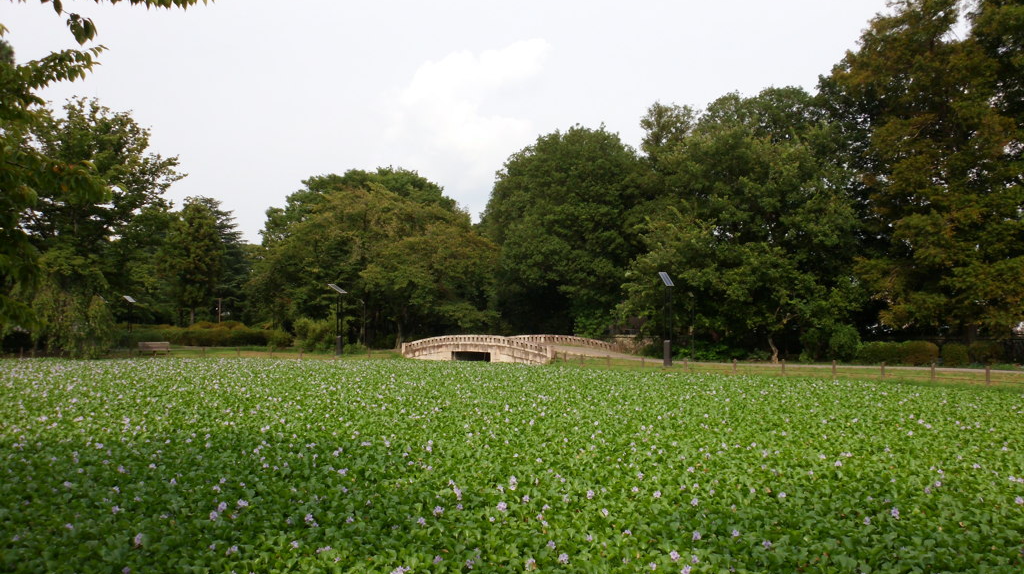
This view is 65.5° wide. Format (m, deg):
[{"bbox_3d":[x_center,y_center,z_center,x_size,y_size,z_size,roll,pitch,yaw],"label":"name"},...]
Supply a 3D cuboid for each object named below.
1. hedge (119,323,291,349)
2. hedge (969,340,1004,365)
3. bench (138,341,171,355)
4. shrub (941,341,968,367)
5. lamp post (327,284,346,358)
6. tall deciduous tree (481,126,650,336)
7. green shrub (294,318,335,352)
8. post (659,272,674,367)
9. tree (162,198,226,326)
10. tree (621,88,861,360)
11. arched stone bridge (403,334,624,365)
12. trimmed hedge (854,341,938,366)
[{"bbox_3d":[-23.175,3.599,60.000,12.500,1.800,3.000,0,-3,-3],"label":"hedge"},{"bbox_3d":[20.861,2.891,35.000,1.400,1.050,1.150,-2,-3,32],"label":"hedge"},{"bbox_3d":[-20.118,3.506,44.800,1.650,0.800,0.600,0,-3,-7],"label":"bench"},{"bbox_3d":[19.010,2.889,34.200,1.050,1.050,1.000,-2,-3,32],"label":"shrub"},{"bbox_3d":[-9.743,1.843,44.400,0.450,4.000,0.800,3,-4,-45],"label":"lamp post"},{"bbox_3d":[3.898,-3.570,58.000,12.000,16.200,11.500,0,-3,0],"label":"tall deciduous tree"},{"bbox_3d":[-12.776,3.040,51.500,2.700,2.300,2.300,0,-3,-6],"label":"green shrub"},{"bbox_3d":[6.572,1.380,33.800,0.420,4.000,0.700,2,-3,-34],"label":"post"},{"bbox_3d":[-29.513,-1.580,74.000,5.700,13.400,5.700,0,-3,0],"label":"tree"},{"bbox_3d":[11.050,-2.974,38.500,11.000,13.200,10.000,-1,-3,18],"label":"tree"},{"bbox_3d":[-0.254,3.363,43.200,10.380,1.600,6.200,-2,-4,39],"label":"arched stone bridge"},{"bbox_3d":[17.094,2.938,35.300,3.100,1.100,1.300,-2,-3,32],"label":"trimmed hedge"}]

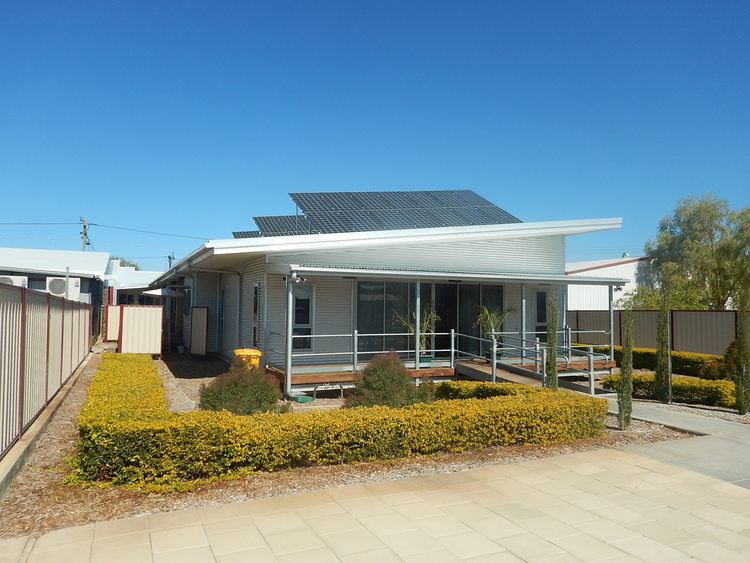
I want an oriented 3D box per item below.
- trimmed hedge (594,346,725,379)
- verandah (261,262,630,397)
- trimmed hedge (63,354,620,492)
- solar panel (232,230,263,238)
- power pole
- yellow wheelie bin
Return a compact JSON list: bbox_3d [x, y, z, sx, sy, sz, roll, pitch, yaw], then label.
[{"bbox_3d":[9.019,2.616,17.551,1.450,0.570,6.000,2,-4,-25],"label":"trimmed hedge"},{"bbox_3d":[2.430,1.246,14.523,10.450,2.950,2.250,2,-4,-25],"label":"verandah"},{"bbox_3d":[-2.116,2.208,11.321,6.950,0.650,10.700,2,-4,-25],"label":"trimmed hedge"},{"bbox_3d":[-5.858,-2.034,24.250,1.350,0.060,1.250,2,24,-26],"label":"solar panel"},{"bbox_3d":[-21.221,-0.417,38.000,0.800,8.800,0.600,2,-4,-25],"label":"power pole"},{"bbox_3d":[-2.821,2.016,11.600,0.580,1.070,0.730,2,-4,-25],"label":"yellow wheelie bin"}]

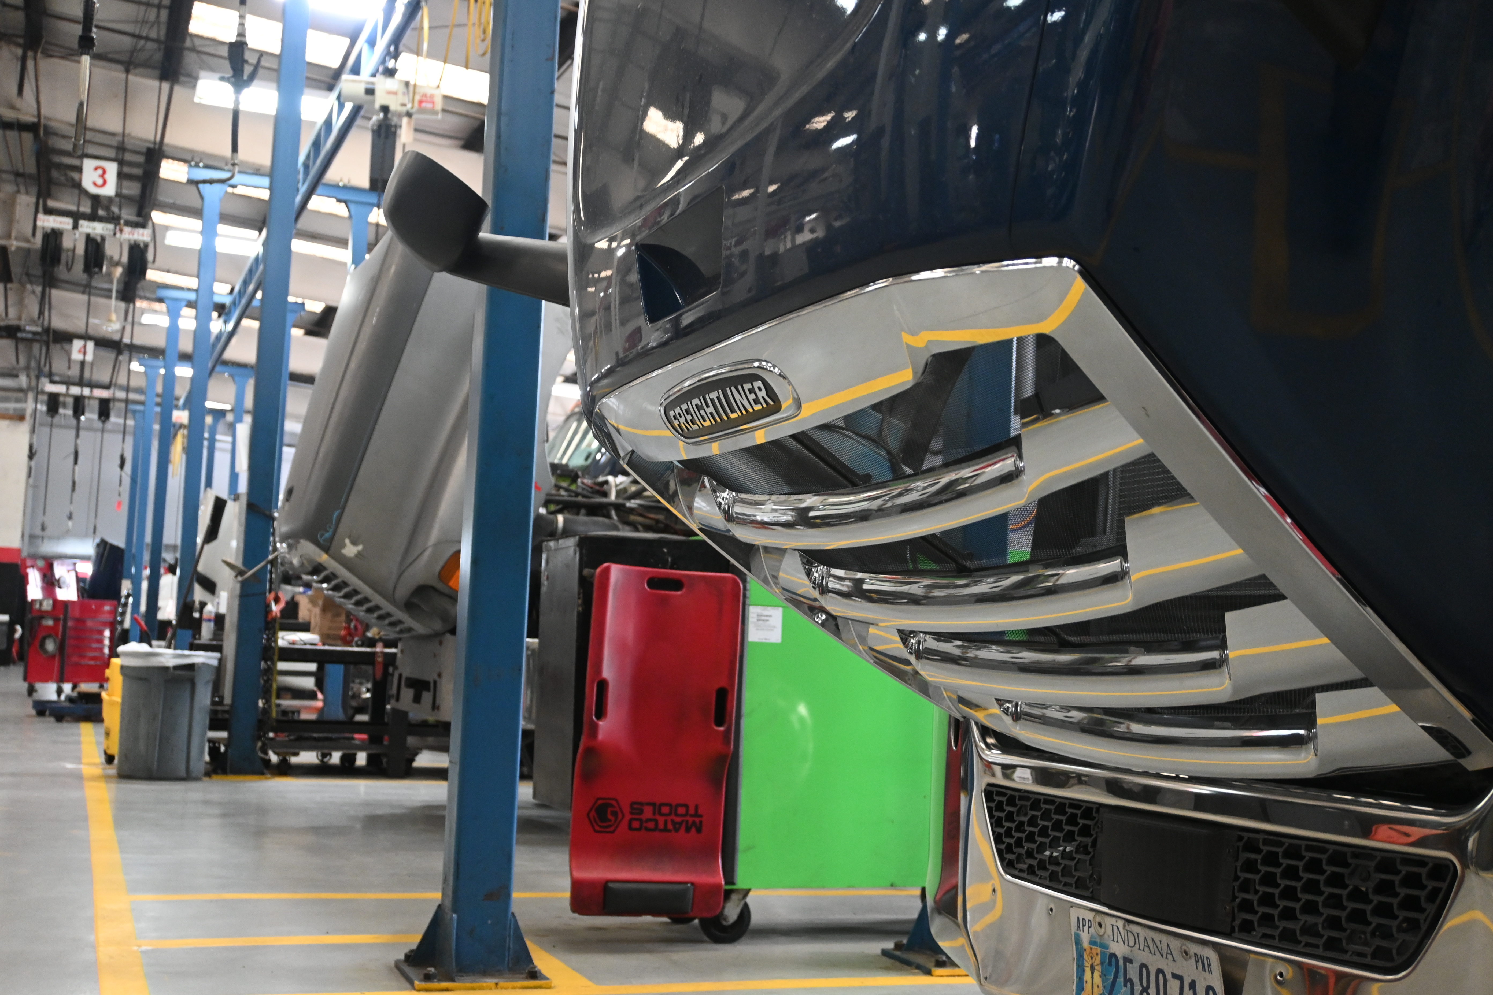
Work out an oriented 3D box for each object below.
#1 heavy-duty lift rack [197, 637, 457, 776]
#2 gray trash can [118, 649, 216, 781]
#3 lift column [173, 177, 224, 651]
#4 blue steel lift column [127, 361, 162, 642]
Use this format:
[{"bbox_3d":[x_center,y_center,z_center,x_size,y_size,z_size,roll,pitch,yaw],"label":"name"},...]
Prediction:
[{"bbox_3d":[-2.746,1.351,10.343,1.601,0.785,0.714,4,-6,-20],"label":"heavy-duty lift rack"},{"bbox_3d":[-3.402,1.279,9.469,0.560,0.705,0.560,4,-6,-20],"label":"gray trash can"},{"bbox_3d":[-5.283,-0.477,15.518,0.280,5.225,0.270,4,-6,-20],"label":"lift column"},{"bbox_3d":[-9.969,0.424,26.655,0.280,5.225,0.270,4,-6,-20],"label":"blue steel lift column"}]

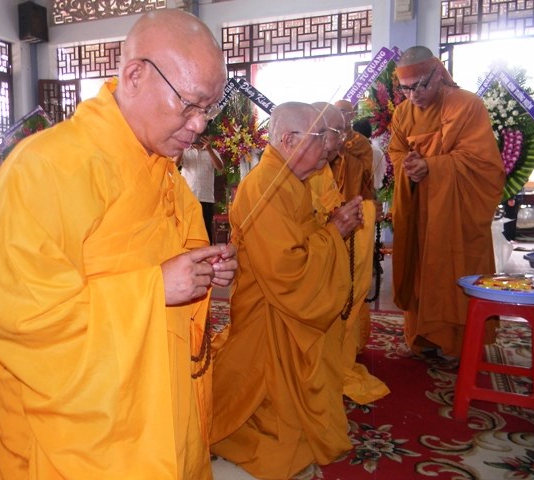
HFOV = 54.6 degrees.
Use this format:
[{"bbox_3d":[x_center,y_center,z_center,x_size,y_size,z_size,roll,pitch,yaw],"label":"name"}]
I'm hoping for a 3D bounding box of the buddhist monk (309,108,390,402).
[{"bbox_3d":[0.201,0.061,2.119,0.720,1.200,0.580,1,6,18],"label":"buddhist monk"}]

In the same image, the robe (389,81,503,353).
[{"bbox_3d":[0.969,-0.108,2.695,0.500,1.380,0.600,-6,8,-43],"label":"robe"}]

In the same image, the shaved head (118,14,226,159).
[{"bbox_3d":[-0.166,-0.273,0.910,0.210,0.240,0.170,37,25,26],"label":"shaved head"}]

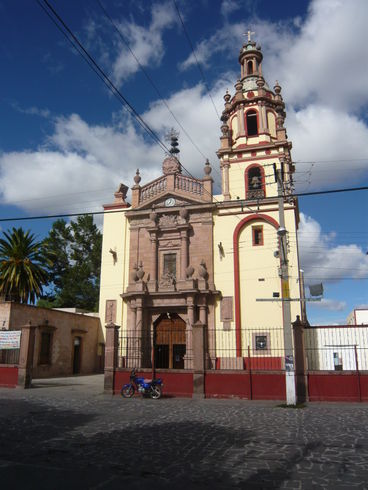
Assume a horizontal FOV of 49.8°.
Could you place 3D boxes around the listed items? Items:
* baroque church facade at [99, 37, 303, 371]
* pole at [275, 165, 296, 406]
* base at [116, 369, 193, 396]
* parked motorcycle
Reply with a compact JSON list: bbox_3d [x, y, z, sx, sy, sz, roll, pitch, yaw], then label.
[{"bbox_3d":[1.411,-4.725,33.074,14.850,29.566,6.800,-4,-15,15],"label":"baroque church facade"},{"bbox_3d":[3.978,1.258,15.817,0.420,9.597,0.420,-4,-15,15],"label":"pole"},{"bbox_3d":[-1.283,6.028,17.331,3.671,1.100,0.350,-4,-15,15],"label":"base"},{"bbox_3d":[-1.726,5.806,16.567,1.930,1.150,0.720,-4,-15,15],"label":"parked motorcycle"}]

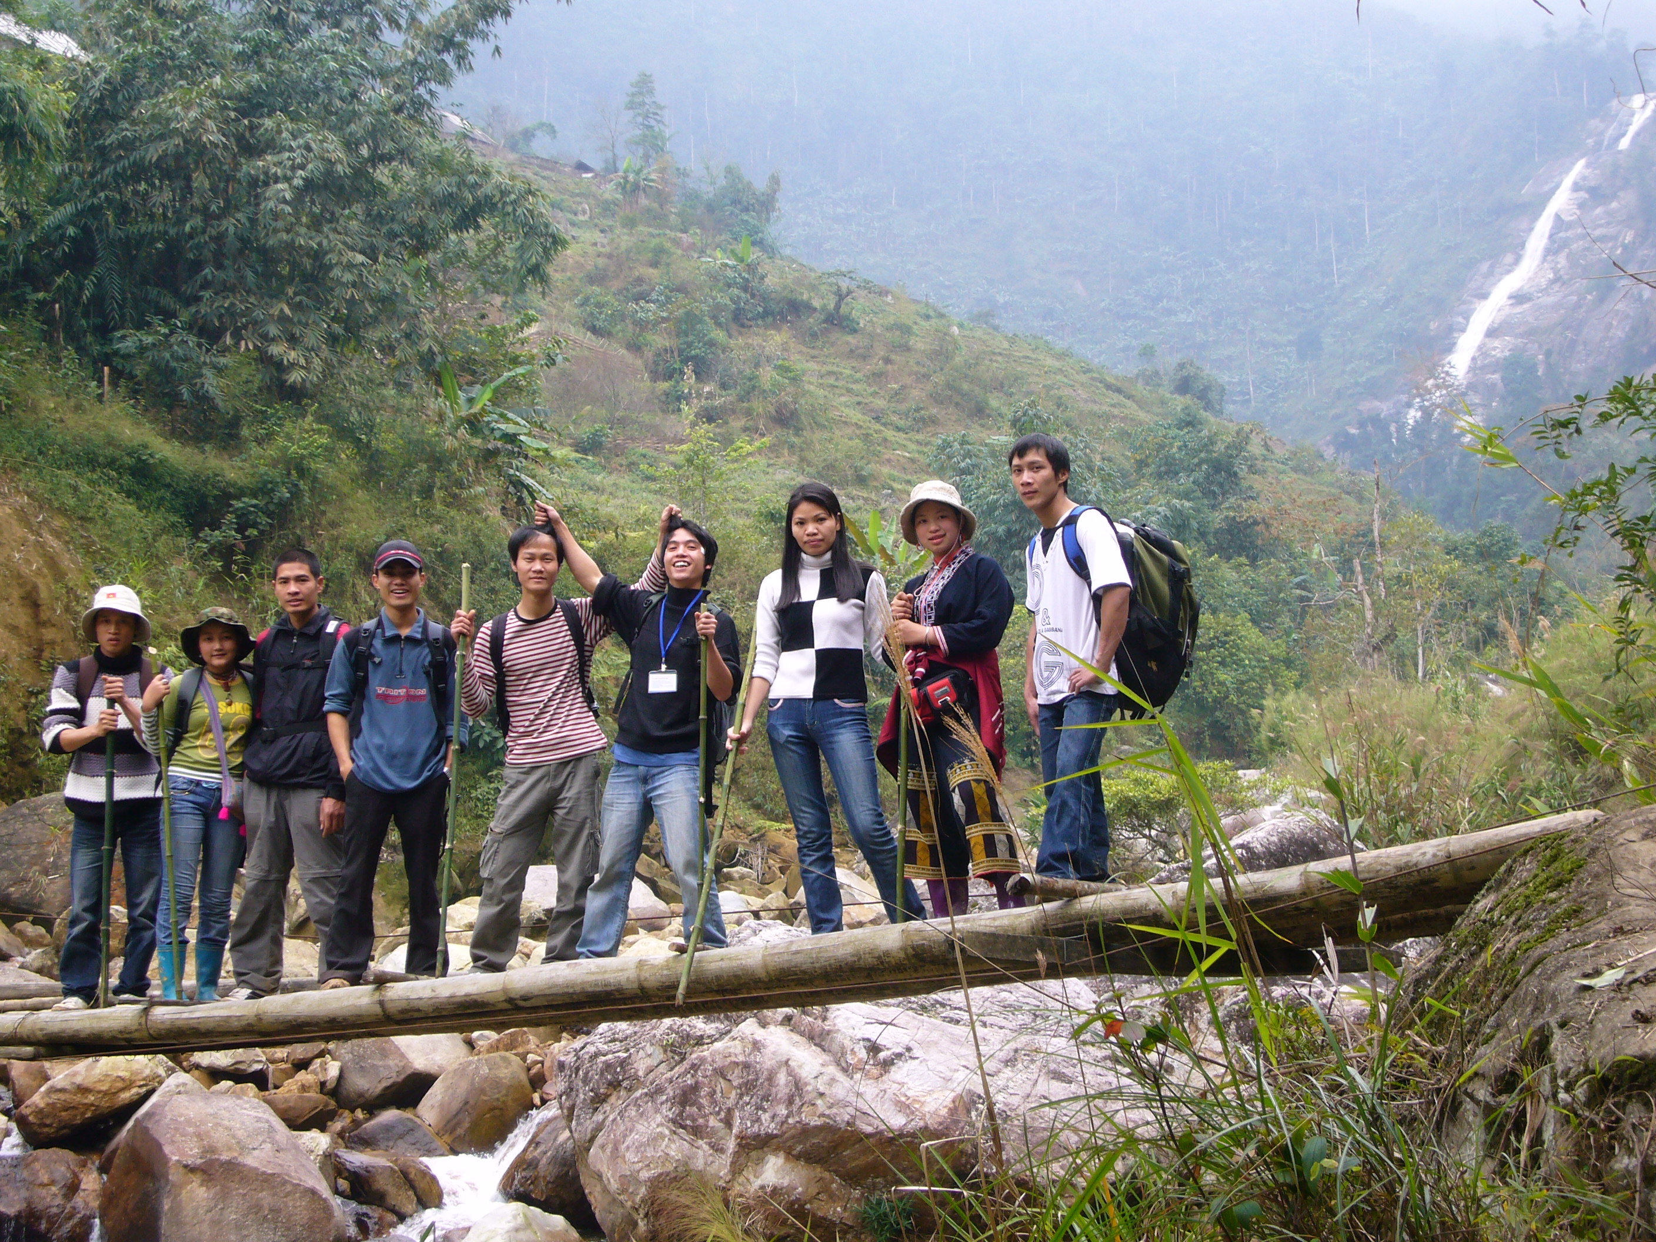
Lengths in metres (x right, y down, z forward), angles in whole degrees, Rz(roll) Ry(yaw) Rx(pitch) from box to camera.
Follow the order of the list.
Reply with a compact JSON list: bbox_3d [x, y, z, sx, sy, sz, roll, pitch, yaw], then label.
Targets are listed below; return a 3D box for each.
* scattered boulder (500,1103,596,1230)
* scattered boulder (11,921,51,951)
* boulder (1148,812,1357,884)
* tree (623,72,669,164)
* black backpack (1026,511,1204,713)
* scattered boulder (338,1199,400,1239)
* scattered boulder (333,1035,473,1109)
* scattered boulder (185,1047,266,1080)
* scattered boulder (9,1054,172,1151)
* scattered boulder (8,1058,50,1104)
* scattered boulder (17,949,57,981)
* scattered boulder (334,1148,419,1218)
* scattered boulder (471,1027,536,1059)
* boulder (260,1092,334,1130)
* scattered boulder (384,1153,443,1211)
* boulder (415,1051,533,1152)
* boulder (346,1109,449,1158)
[{"bbox_3d":[-1.105,2.171,12.000,0.420,0.500,0.460,0,1,0],"label":"scattered boulder"},{"bbox_3d":[-4.627,1.829,17.500,0.250,0.180,0.210,0,1,0],"label":"scattered boulder"},{"bbox_3d":[2.609,1.433,18.500,1.300,0.520,1.000,0,1,0],"label":"boulder"},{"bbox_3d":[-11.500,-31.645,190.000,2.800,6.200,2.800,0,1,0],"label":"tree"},{"bbox_3d":[1.041,-0.040,10.950,0.470,0.750,0.390,-1,1,-33],"label":"black backpack"},{"bbox_3d":[-1.801,2.343,11.800,0.260,0.170,0.220,0,1,0],"label":"scattered boulder"},{"bbox_3d":[-1.861,1.963,13.200,0.620,0.380,0.500,0,1,0],"label":"scattered boulder"},{"bbox_3d":[-2.772,2.044,13.900,0.370,0.170,0.280,0,1,0],"label":"scattered boulder"},{"bbox_3d":[-3.094,2.025,12.700,0.670,0.400,0.500,0,1,0],"label":"scattered boulder"},{"bbox_3d":[-3.417,1.974,12.900,0.210,0.230,0.220,0,1,0],"label":"scattered boulder"},{"bbox_3d":[-4.186,1.830,16.000,0.250,0.190,0.220,0,1,0],"label":"scattered boulder"},{"bbox_3d":[-1.755,2.182,11.700,0.340,0.270,0.310,0,1,0],"label":"scattered boulder"},{"bbox_3d":[-1.521,1.984,14.200,0.310,0.170,0.260,0,1,0],"label":"scattered boulder"},{"bbox_3d":[-2.326,2.150,13.200,0.330,0.170,0.250,0,1,0],"label":"boulder"},{"bbox_3d":[-1.642,2.214,11.900,0.250,0.240,0.260,0,1,0],"label":"scattered boulder"},{"bbox_3d":[-1.512,2.068,12.900,0.500,0.430,0.440,0,1,0],"label":"boulder"},{"bbox_3d":[-1.784,2.133,12.500,0.430,0.230,0.350,0,1,0],"label":"boulder"}]

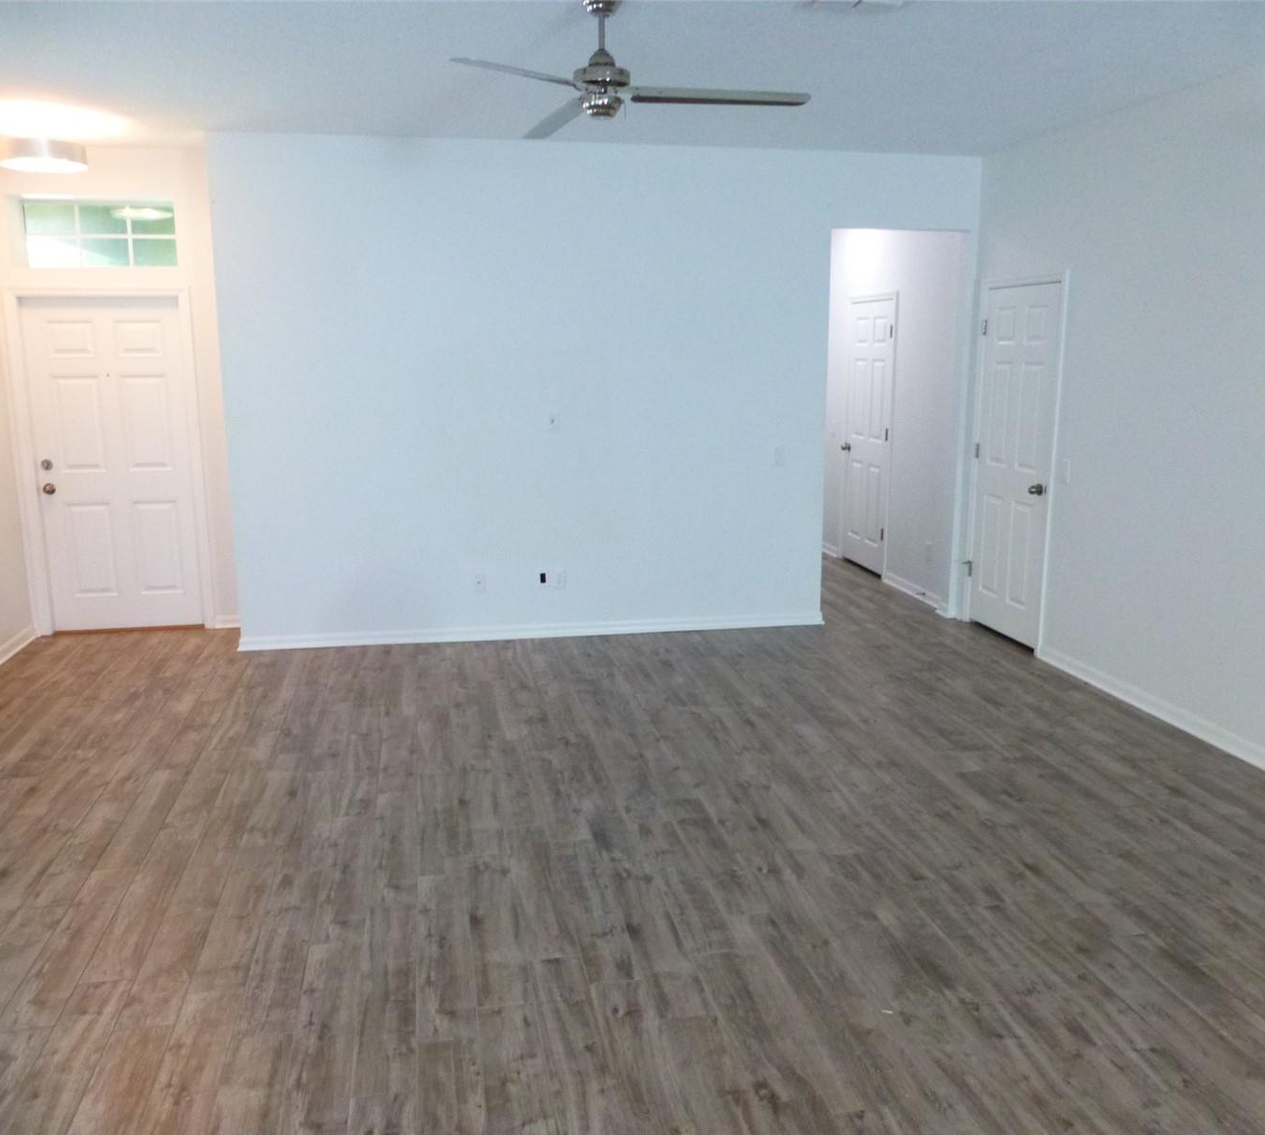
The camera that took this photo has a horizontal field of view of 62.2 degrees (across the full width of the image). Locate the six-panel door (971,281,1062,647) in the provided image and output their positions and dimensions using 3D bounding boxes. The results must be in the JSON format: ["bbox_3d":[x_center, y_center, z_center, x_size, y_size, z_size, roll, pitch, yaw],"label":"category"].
[{"bbox_3d":[2.247,-0.601,6.171,0.045,2.040,0.750,-2,12,-10],"label":"six-panel door"}]

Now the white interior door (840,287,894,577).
[{"bbox_3d":[1.833,-1.000,8.140,0.045,2.040,0.770,-2,12,-10],"label":"white interior door"}]

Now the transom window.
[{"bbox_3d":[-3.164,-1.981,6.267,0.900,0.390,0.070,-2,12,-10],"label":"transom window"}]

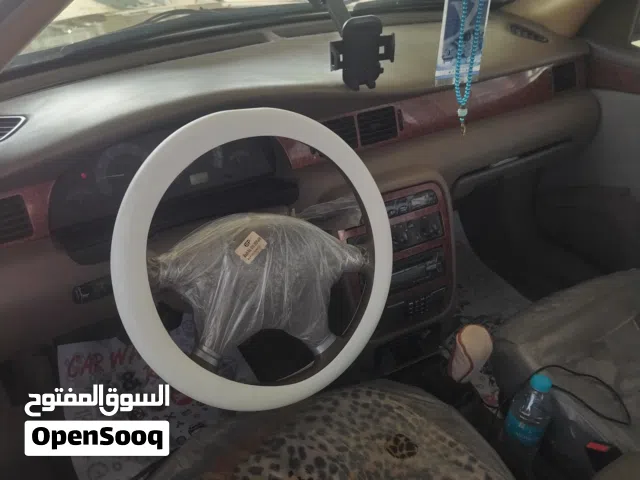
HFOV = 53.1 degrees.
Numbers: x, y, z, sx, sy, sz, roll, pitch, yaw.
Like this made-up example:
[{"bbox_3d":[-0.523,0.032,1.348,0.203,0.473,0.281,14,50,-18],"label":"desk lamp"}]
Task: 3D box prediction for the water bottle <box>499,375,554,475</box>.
[{"bbox_3d":[0.313,0.282,0.970,0.064,0.203,0.064,-14,34,-25],"label":"water bottle"}]

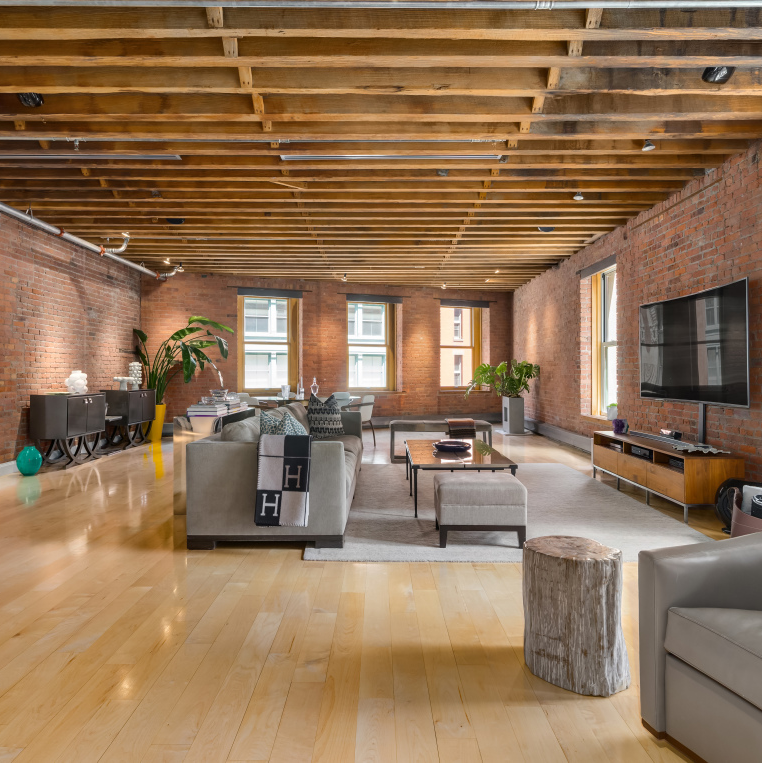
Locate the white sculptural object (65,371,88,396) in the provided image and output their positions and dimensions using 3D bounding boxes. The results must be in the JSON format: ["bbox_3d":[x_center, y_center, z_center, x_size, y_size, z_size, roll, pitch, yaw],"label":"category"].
[{"bbox_3d":[-3.938,0.013,6.987,0.258,0.306,0.282,0,0,6],"label":"white sculptural object"}]

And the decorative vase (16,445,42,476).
[{"bbox_3d":[-3.913,0.885,6.020,0.288,0.328,0.279,0,0,0],"label":"decorative vase"}]

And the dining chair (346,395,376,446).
[{"bbox_3d":[-0.344,0.618,8.600,0.537,0.779,0.548,0,0,3],"label":"dining chair"}]

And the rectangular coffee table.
[{"bbox_3d":[0.638,0.823,4.838,0.790,0.403,1.516,0,0,0],"label":"rectangular coffee table"}]

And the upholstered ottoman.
[{"bbox_3d":[0.633,0.823,3.558,0.545,0.417,0.451,0,0,0],"label":"upholstered ottoman"}]

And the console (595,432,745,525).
[{"bbox_3d":[2.435,0.789,4.795,0.414,0.478,1.752,0,0,1],"label":"console"}]

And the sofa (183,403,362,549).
[{"bbox_3d":[-0.720,0.633,4.880,0.968,0.806,3.010,0,0,0],"label":"sofa"}]

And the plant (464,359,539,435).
[{"bbox_3d":[2.247,0.280,10.159,1.376,1.397,1.183,0,0,0],"label":"plant"}]

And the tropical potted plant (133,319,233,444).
[{"bbox_3d":[-3.300,-0.051,9.267,1.612,2.096,1.290,0,0,0],"label":"tropical potted plant"}]

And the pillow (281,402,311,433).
[{"bbox_3d":[-0.881,0.423,5.644,0.269,0.398,0.688,-9,0,0],"label":"pillow"}]

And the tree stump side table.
[{"bbox_3d":[0.693,0.831,1.956,0.331,0.451,0.312,0,0,-6],"label":"tree stump side table"}]

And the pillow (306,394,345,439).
[{"bbox_3d":[-0.607,0.387,5.998,0.473,0.462,0.183,3,-14,-23],"label":"pillow"}]

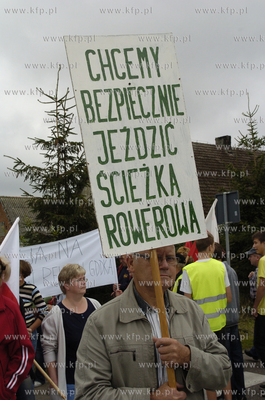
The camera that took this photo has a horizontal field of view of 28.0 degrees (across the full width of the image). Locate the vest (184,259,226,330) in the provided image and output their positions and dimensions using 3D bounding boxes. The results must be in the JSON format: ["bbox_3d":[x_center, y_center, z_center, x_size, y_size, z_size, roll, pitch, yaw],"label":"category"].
[{"bbox_3d":[0.709,0.925,5.100,0.430,0.690,0.270,-4,-6,21],"label":"vest"}]

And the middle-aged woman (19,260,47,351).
[{"bbox_3d":[-1.105,1.422,5.428,0.360,1.600,0.480,2,-6,-37],"label":"middle-aged woman"}]

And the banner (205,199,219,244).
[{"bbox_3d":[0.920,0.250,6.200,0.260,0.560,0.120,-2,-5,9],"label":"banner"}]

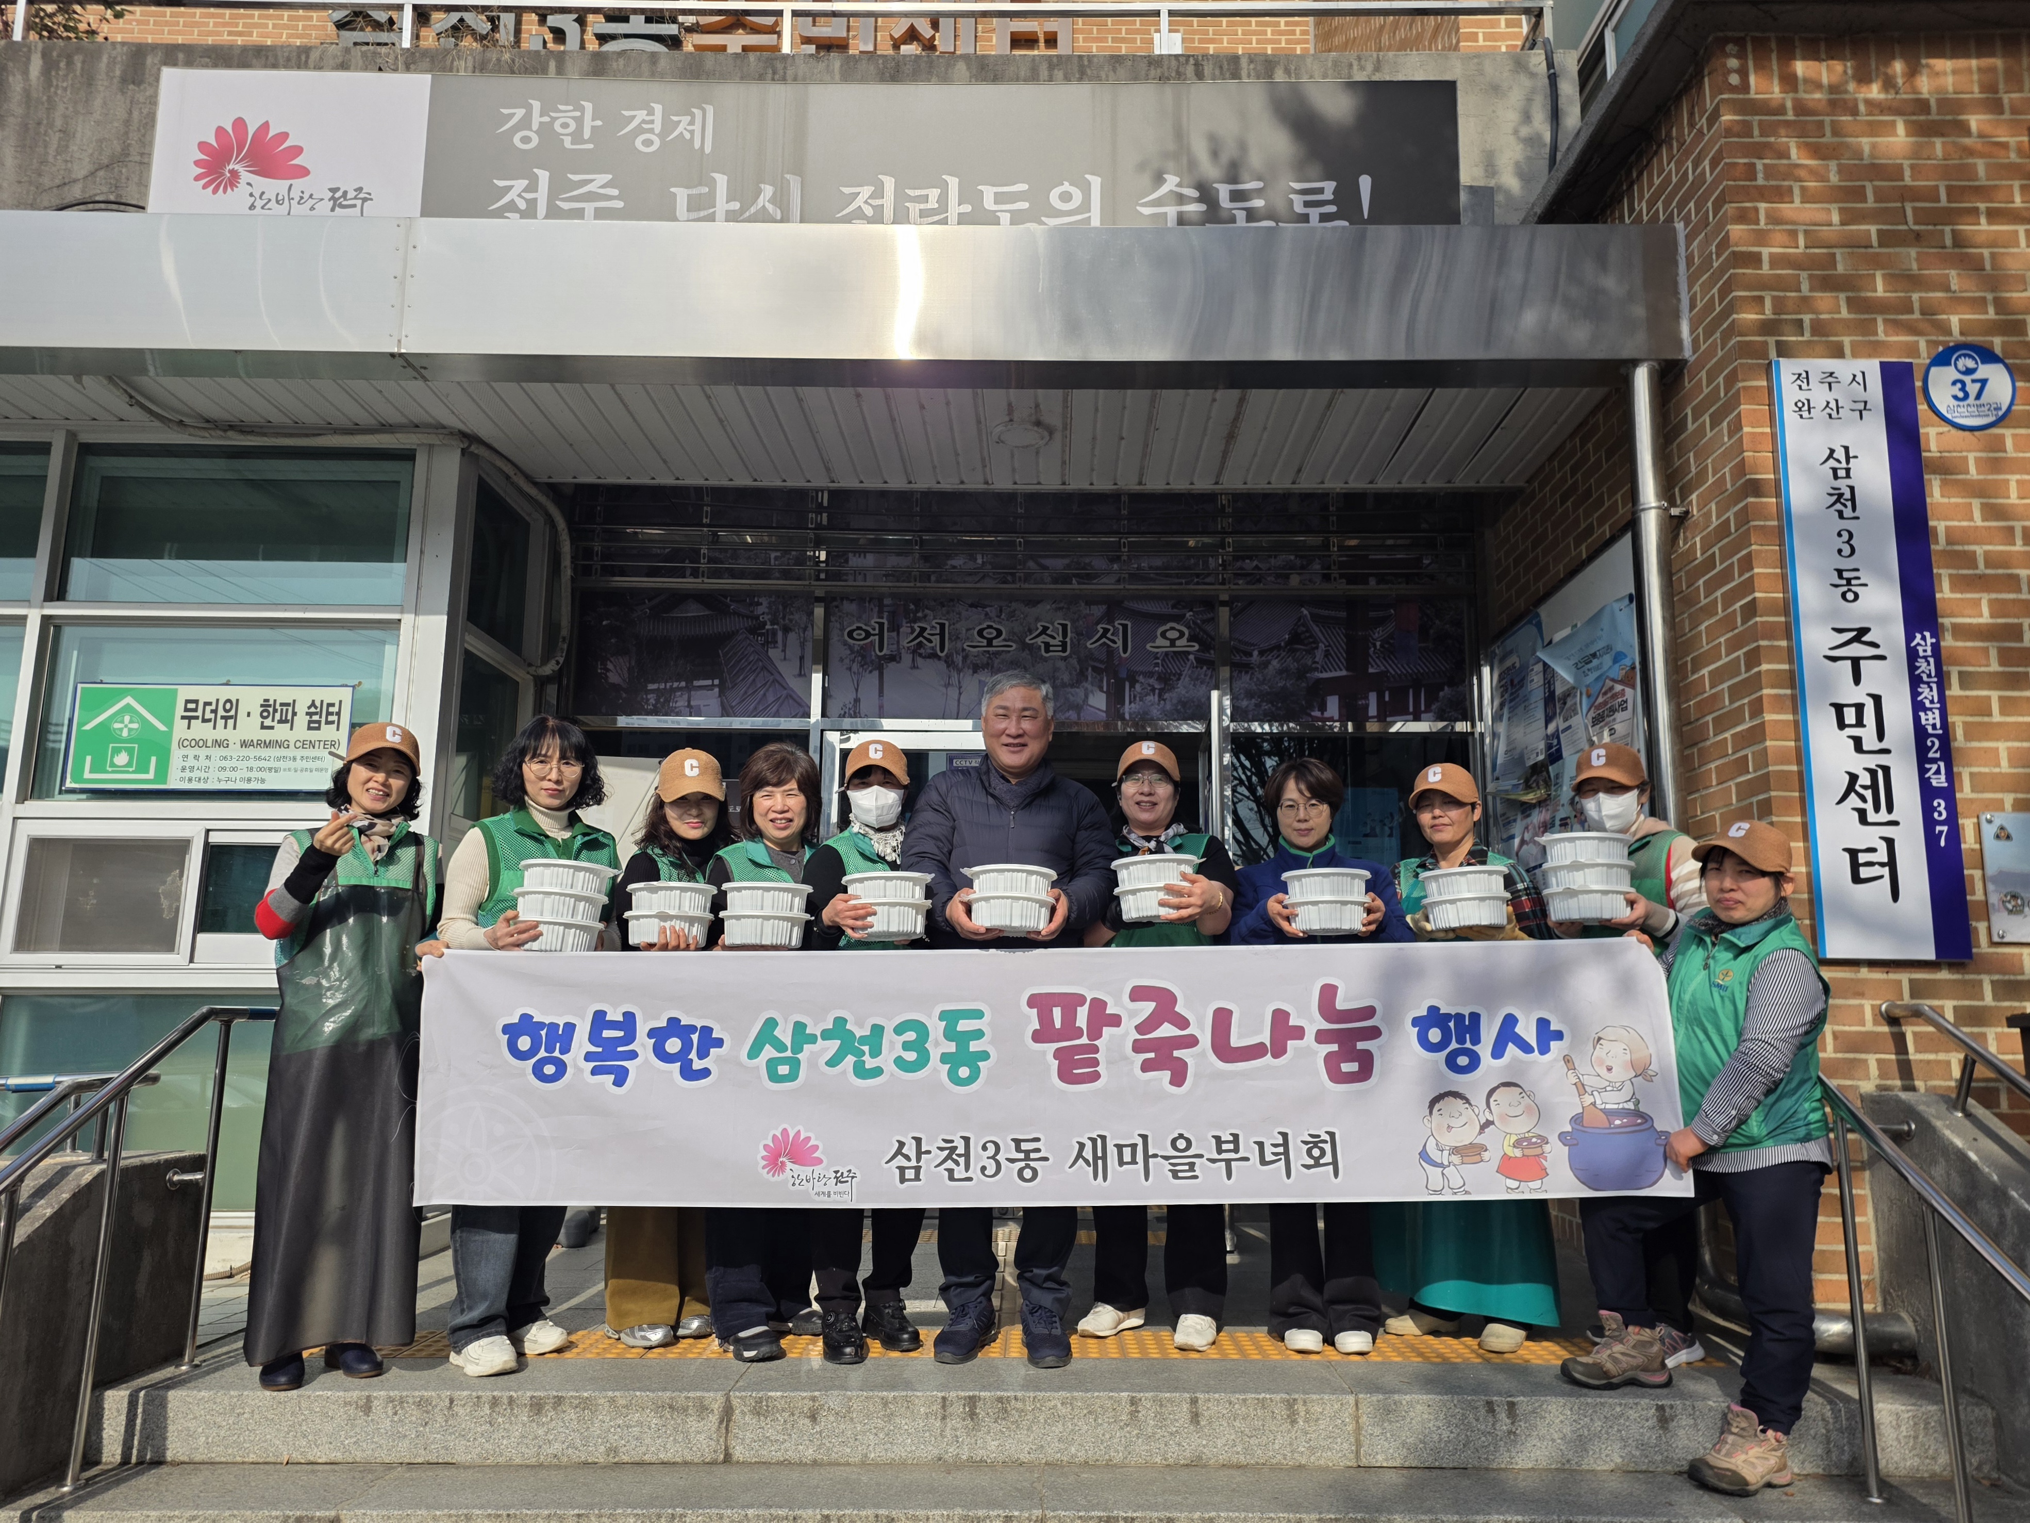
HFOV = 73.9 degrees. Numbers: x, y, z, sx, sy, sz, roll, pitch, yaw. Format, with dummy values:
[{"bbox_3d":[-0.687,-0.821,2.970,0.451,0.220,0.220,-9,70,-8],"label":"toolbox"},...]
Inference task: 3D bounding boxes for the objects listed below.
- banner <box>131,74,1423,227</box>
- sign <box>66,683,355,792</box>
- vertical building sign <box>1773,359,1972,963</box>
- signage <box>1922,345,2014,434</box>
[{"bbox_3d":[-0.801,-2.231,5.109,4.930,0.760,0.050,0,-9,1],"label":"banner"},{"bbox_3d":[-2.714,-0.077,4.565,0.950,0.365,0.030,0,-9,1],"label":"sign"},{"bbox_3d":[2.274,-0.294,3.607,0.384,1.630,0.040,0,-9,1],"label":"vertical building sign"},{"bbox_3d":[2.639,-1.030,3.733,0.248,0.250,0.020,0,-9,1],"label":"signage"}]

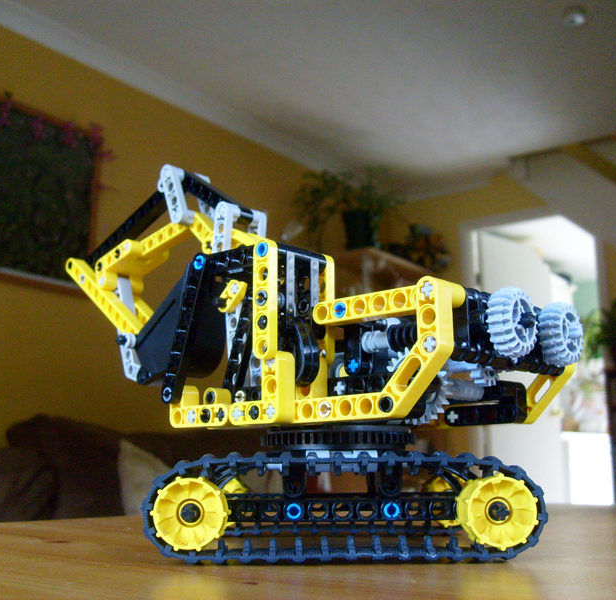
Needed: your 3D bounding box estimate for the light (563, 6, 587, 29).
[{"bbox_3d":[1.005,-1.065,3.050,0.090,0.050,0.090,0,-12,0],"label":"light"}]

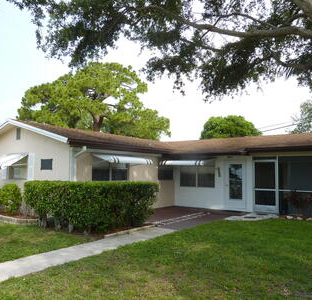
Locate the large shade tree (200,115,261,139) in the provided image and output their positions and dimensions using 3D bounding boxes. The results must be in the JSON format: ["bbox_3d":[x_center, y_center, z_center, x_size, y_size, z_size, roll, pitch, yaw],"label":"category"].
[{"bbox_3d":[6.483,0.167,25.233,5.600,6.650,5.600,0,-4,14],"label":"large shade tree"}]

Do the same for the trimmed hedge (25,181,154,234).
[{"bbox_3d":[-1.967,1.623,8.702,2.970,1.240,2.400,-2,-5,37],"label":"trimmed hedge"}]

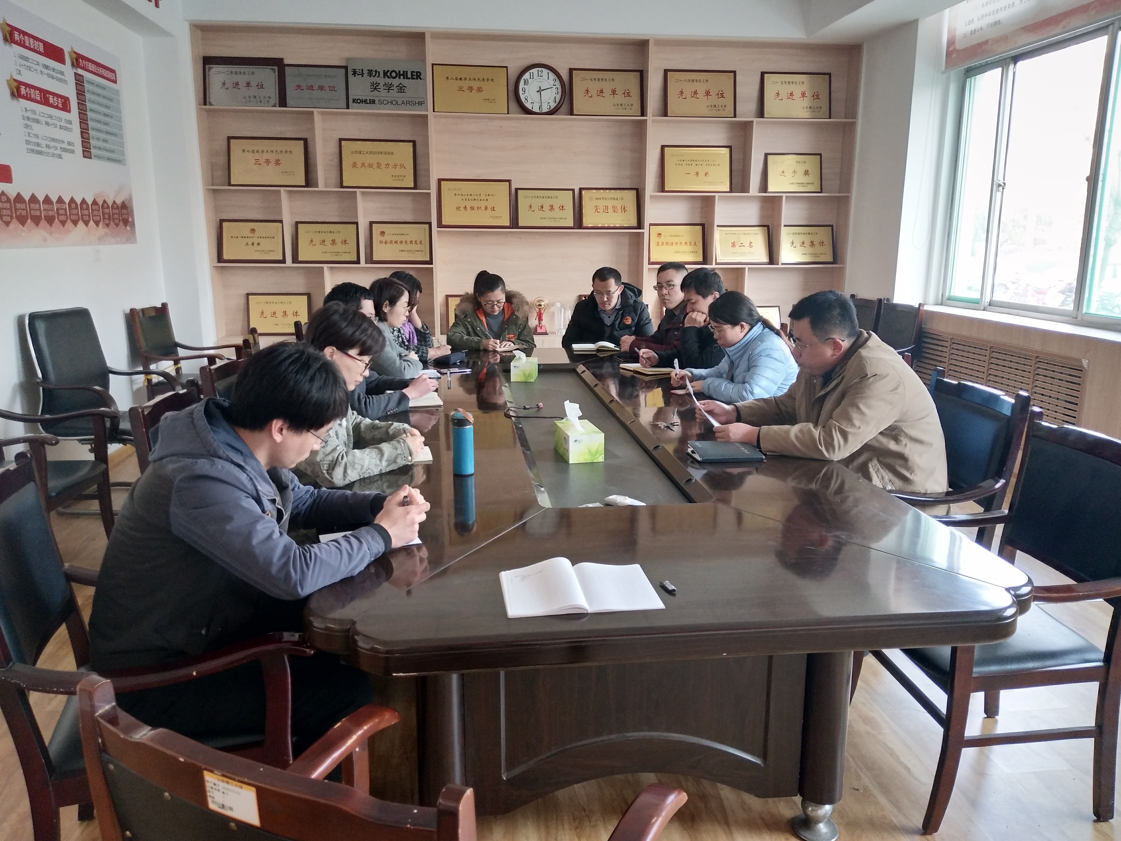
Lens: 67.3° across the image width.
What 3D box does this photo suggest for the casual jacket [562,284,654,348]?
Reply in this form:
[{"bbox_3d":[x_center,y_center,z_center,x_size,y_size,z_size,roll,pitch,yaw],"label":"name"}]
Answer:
[{"bbox_3d":[0.356,-0.651,6.075,0.650,0.660,0.520,0,12,0],"label":"casual jacket"}]

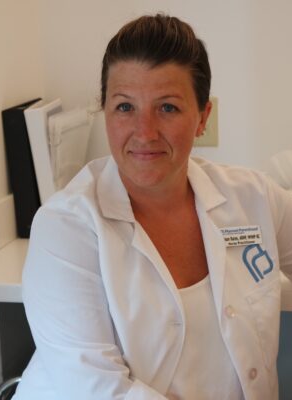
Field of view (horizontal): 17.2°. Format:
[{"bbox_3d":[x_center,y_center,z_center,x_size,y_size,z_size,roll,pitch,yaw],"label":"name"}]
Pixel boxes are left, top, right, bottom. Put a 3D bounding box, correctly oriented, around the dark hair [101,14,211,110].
[{"bbox_3d":[0.019,-0.185,1.455,0.167,0.180,0.200,3,10,6],"label":"dark hair"}]

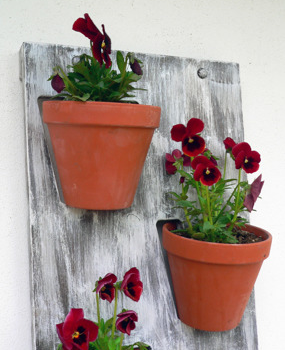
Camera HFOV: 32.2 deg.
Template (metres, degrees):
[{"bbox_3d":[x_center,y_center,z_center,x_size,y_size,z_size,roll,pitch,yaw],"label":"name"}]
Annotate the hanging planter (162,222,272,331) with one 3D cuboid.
[{"bbox_3d":[0.087,0.123,0.611,0.131,0.112,0.131,3,7,0],"label":"hanging planter"}]

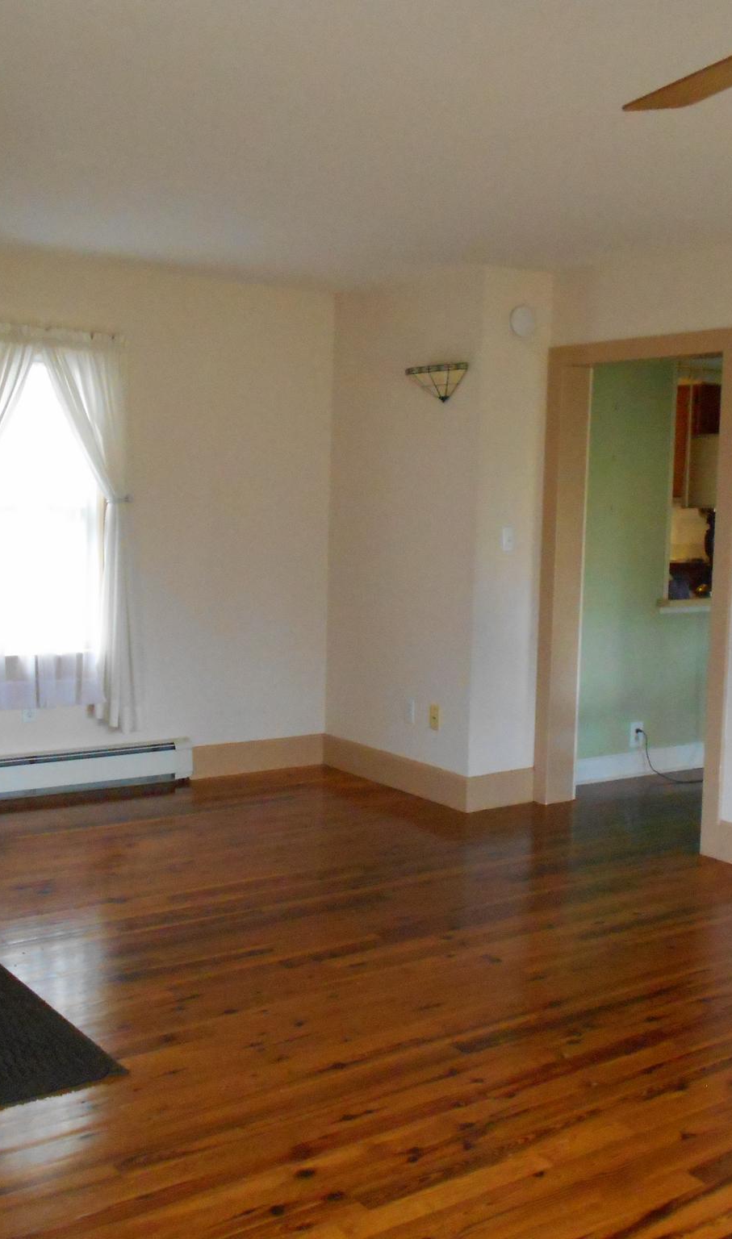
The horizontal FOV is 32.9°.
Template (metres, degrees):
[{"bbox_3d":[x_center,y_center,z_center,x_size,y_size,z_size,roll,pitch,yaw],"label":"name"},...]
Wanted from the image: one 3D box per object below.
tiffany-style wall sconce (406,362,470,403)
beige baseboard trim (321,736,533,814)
[{"bbox_3d":[0.304,-1.101,5.809,0.171,0.160,0.341,-2,6,-35],"label":"tiffany-style wall sconce"},{"bbox_3d":[0.281,0.762,6.409,0.423,0.164,1.256,-2,6,-35],"label":"beige baseboard trim"}]

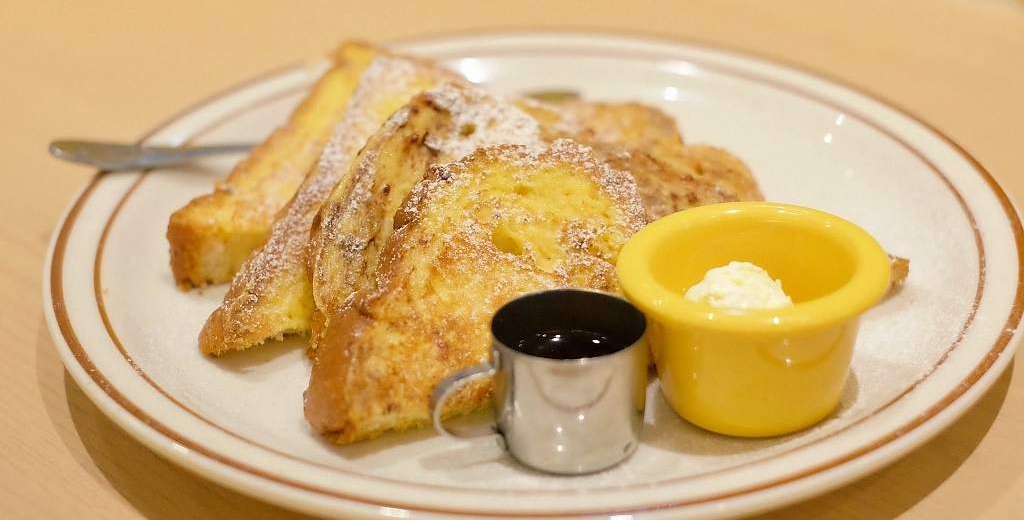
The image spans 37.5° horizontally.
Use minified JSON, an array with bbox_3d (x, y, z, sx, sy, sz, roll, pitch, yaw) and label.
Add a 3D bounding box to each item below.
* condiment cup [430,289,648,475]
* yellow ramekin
[{"bbox_3d":[0.007,0.031,0.374,0.054,0.032,0.038,-6,25,-9],"label":"condiment cup"},{"bbox_3d":[0.062,0.017,0.388,0.068,0.041,0.068,-6,25,0],"label":"yellow ramekin"}]

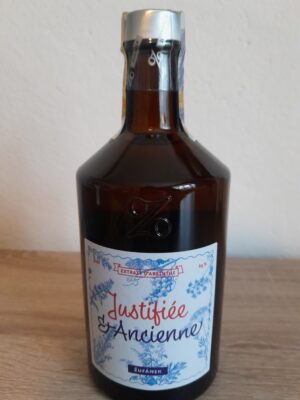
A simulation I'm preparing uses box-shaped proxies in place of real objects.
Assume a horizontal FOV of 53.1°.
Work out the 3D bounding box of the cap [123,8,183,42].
[{"bbox_3d":[0.002,-0.086,0.153,0.029,0.012,0.029,0,15,0],"label":"cap"}]

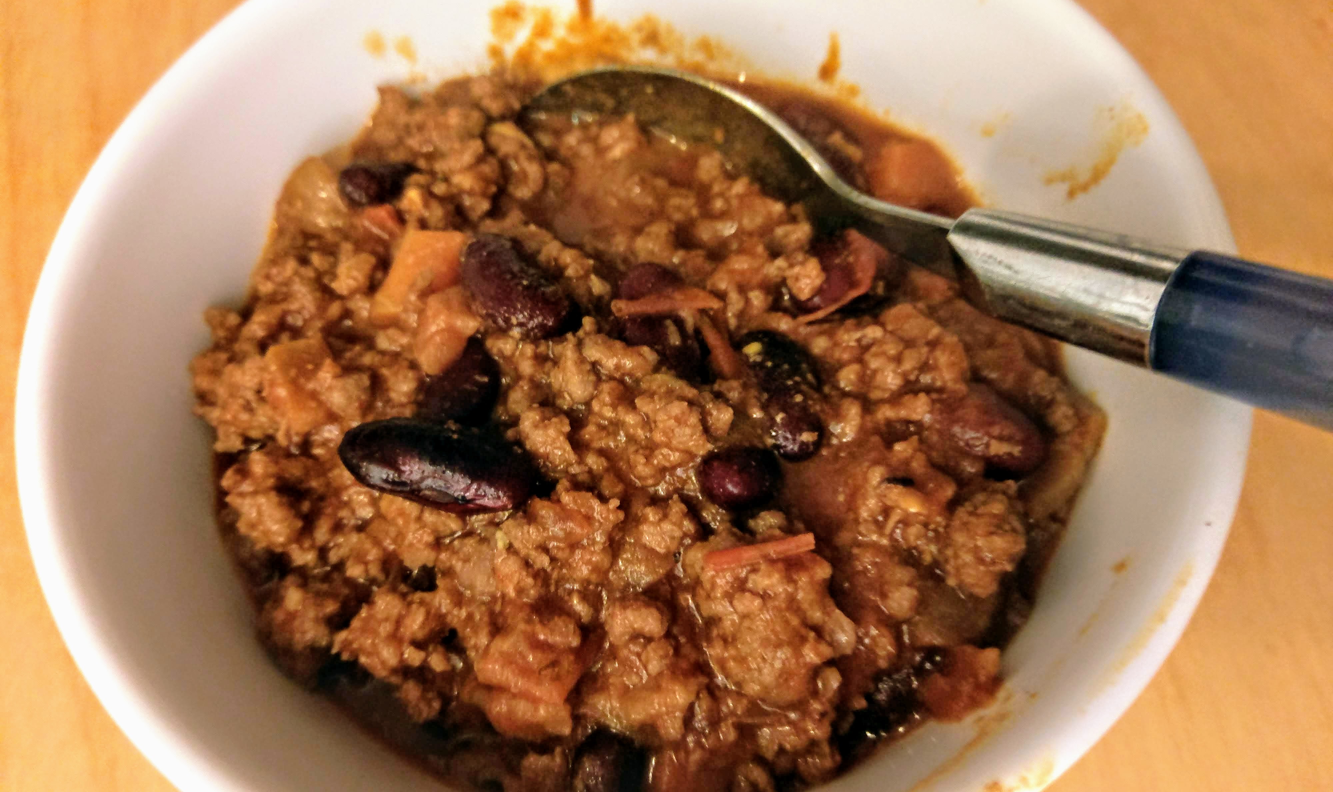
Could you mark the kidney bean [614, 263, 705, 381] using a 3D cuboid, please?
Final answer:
[{"bbox_3d":[0.000,-0.009,0.126,0.009,0.008,0.018,-25,66,-7],"label":"kidney bean"}]

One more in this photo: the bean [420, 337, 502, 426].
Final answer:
[{"bbox_3d":[-0.026,-0.002,0.124,0.009,0.008,0.014,26,69,15],"label":"bean"}]

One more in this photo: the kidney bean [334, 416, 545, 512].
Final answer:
[{"bbox_3d":[-0.027,0.008,0.116,0.025,0.008,0.009,13,66,10],"label":"kidney bean"}]

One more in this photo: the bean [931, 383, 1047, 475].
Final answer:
[{"bbox_3d":[0.038,0.004,0.117,0.015,0.008,0.009,32,71,18],"label":"bean"}]

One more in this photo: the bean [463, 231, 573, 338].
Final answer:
[{"bbox_3d":[-0.019,-0.014,0.129,0.009,0.008,0.019,-40,68,-14],"label":"bean"}]

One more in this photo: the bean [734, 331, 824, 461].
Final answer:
[{"bbox_3d":[0.013,0.000,0.121,0.008,0.008,0.017,-21,65,-6],"label":"bean"}]

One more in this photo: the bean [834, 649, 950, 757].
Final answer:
[{"bbox_3d":[0.024,0.032,0.107,0.014,0.008,0.008,-39,68,-13],"label":"bean"}]

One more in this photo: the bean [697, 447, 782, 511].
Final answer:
[{"bbox_3d":[0.009,0.010,0.117,0.012,0.008,0.008,1,65,5],"label":"bean"}]

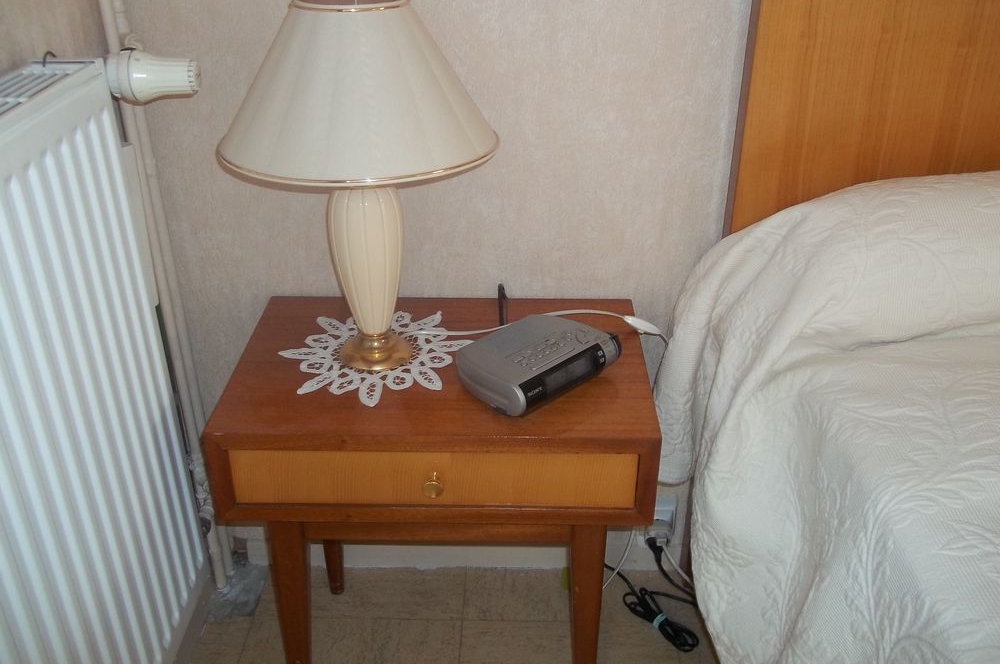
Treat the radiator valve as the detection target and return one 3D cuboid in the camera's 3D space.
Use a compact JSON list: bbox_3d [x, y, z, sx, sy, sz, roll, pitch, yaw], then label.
[{"bbox_3d":[-0.321,-0.236,0.851,0.092,0.049,0.049,0,30,1],"label":"radiator valve"}]

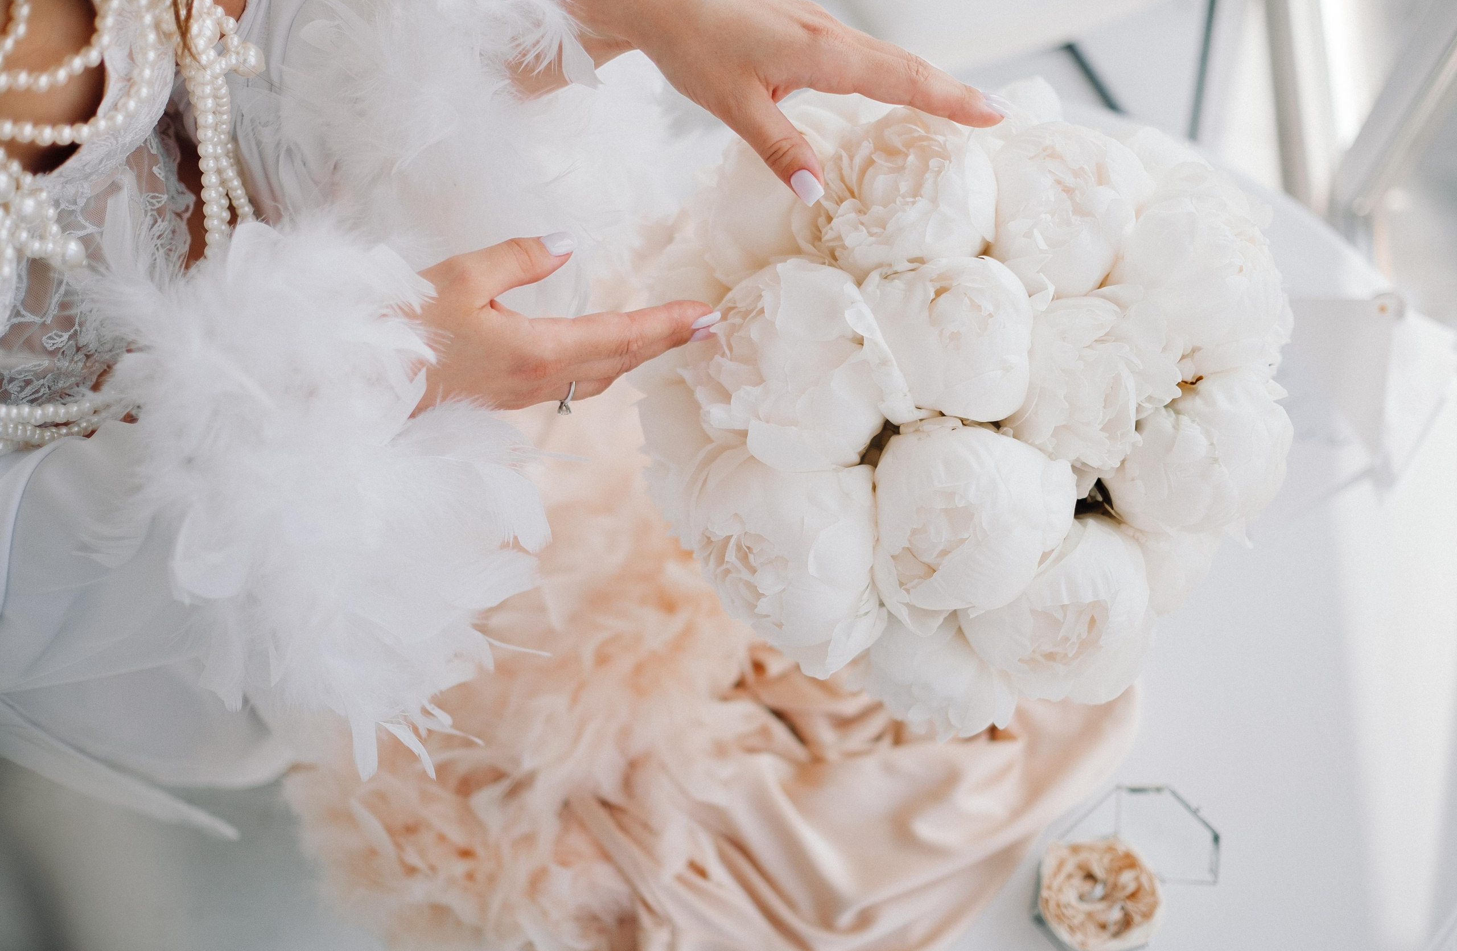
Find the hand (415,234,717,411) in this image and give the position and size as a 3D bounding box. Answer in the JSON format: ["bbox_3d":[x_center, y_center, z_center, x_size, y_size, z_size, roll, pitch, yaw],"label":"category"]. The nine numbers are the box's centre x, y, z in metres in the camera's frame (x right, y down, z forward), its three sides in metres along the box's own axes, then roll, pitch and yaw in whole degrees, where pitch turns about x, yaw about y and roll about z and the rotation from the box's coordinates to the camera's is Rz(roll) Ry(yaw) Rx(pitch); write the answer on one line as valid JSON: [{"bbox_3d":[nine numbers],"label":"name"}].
[{"bbox_3d":[-0.084,-0.073,0.705,0.170,0.095,0.075,0,45,-9],"label":"hand"}]

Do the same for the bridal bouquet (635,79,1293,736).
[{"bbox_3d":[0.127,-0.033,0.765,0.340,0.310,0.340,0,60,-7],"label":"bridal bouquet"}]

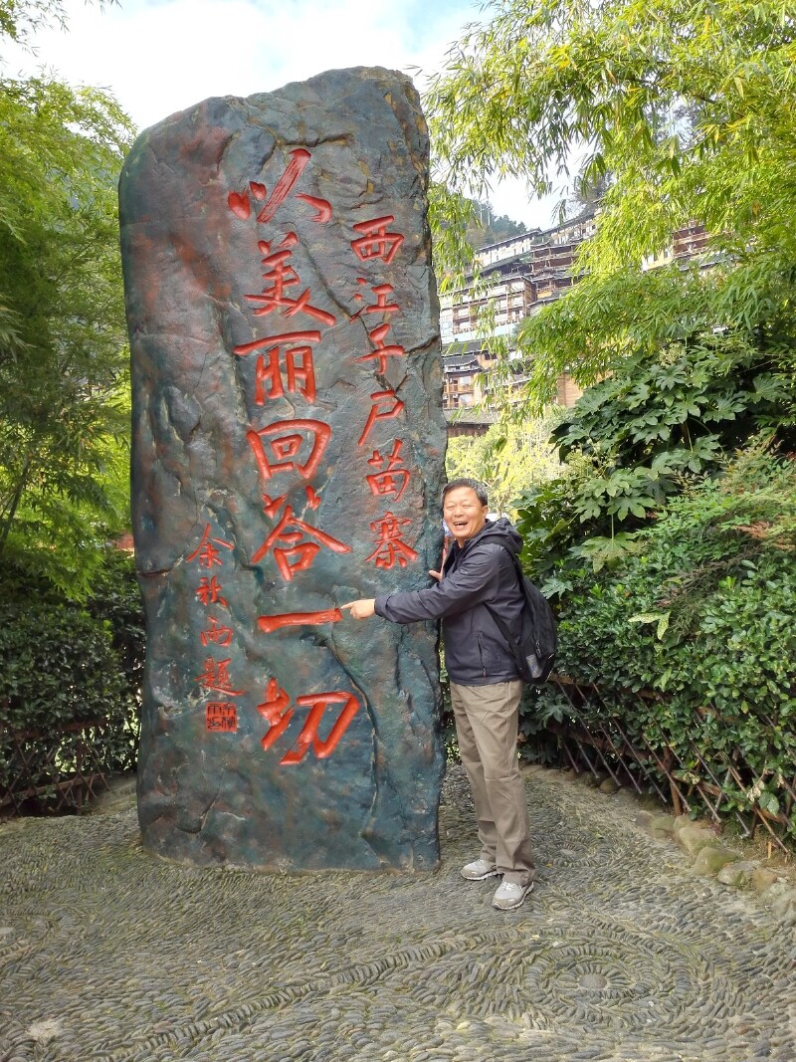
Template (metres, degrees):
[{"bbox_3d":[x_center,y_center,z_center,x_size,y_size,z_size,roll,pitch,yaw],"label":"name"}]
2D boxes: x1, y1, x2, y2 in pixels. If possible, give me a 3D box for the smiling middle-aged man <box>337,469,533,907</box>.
[{"bbox_3d":[0.200,0.620,3.610,0.710,1.680,0.560,0,0,-26],"label":"smiling middle-aged man"}]

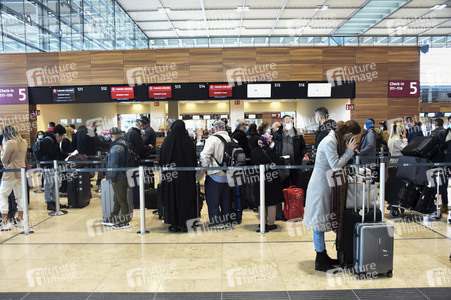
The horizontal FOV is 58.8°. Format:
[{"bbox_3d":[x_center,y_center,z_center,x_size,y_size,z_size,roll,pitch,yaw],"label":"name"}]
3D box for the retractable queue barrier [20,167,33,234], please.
[{"bbox_3d":[-2.995,0.759,5.991,0.200,0.990,0.200,-1,4,0],"label":"retractable queue barrier"}]

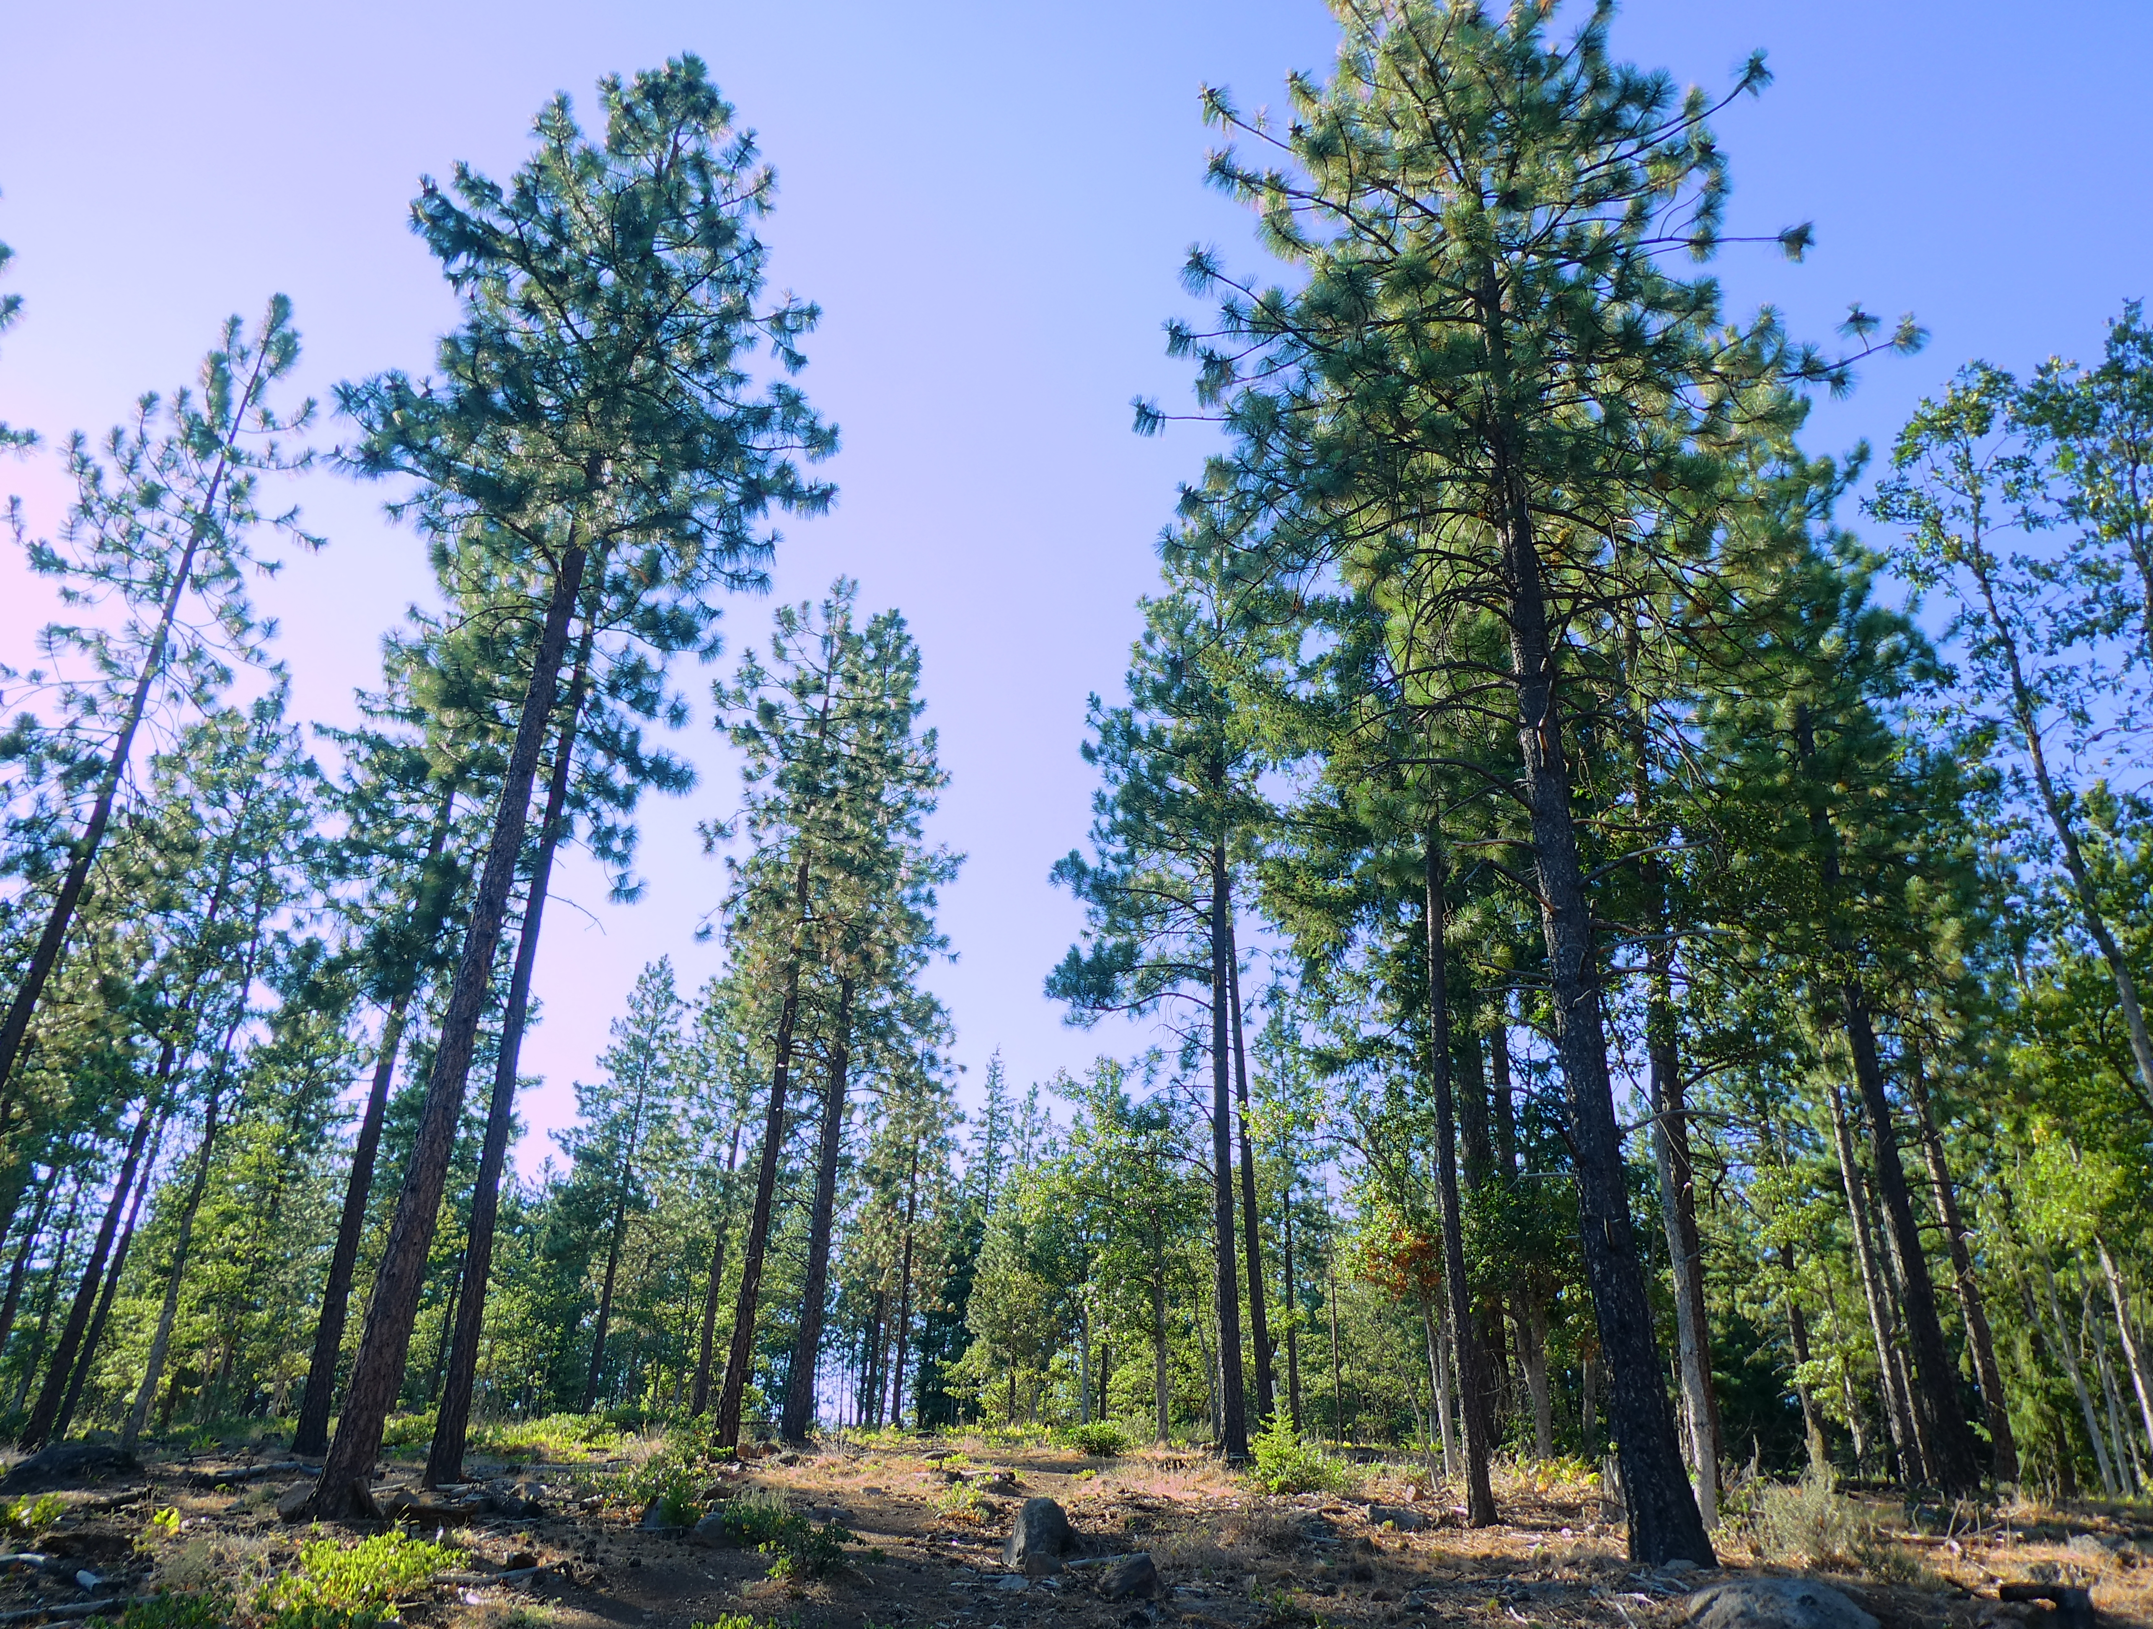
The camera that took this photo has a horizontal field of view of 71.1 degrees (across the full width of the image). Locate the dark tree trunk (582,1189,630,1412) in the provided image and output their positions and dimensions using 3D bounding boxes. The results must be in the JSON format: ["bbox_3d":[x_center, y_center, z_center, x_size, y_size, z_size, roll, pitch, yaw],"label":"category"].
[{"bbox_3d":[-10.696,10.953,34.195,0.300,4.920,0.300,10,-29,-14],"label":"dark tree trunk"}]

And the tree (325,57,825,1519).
[{"bbox_3d":[-5.389,-2.180,15.252,5.600,16.800,5.400,13,-30,-20],"label":"tree"}]

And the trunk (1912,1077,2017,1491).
[{"bbox_3d":[11.453,5.874,19.493,0.350,5.070,0.340,-13,-31,27],"label":"trunk"}]

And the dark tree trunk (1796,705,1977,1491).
[{"bbox_3d":[11.079,3.306,21.045,0.480,11.152,0.480,-11,-30,26],"label":"dark tree trunk"}]

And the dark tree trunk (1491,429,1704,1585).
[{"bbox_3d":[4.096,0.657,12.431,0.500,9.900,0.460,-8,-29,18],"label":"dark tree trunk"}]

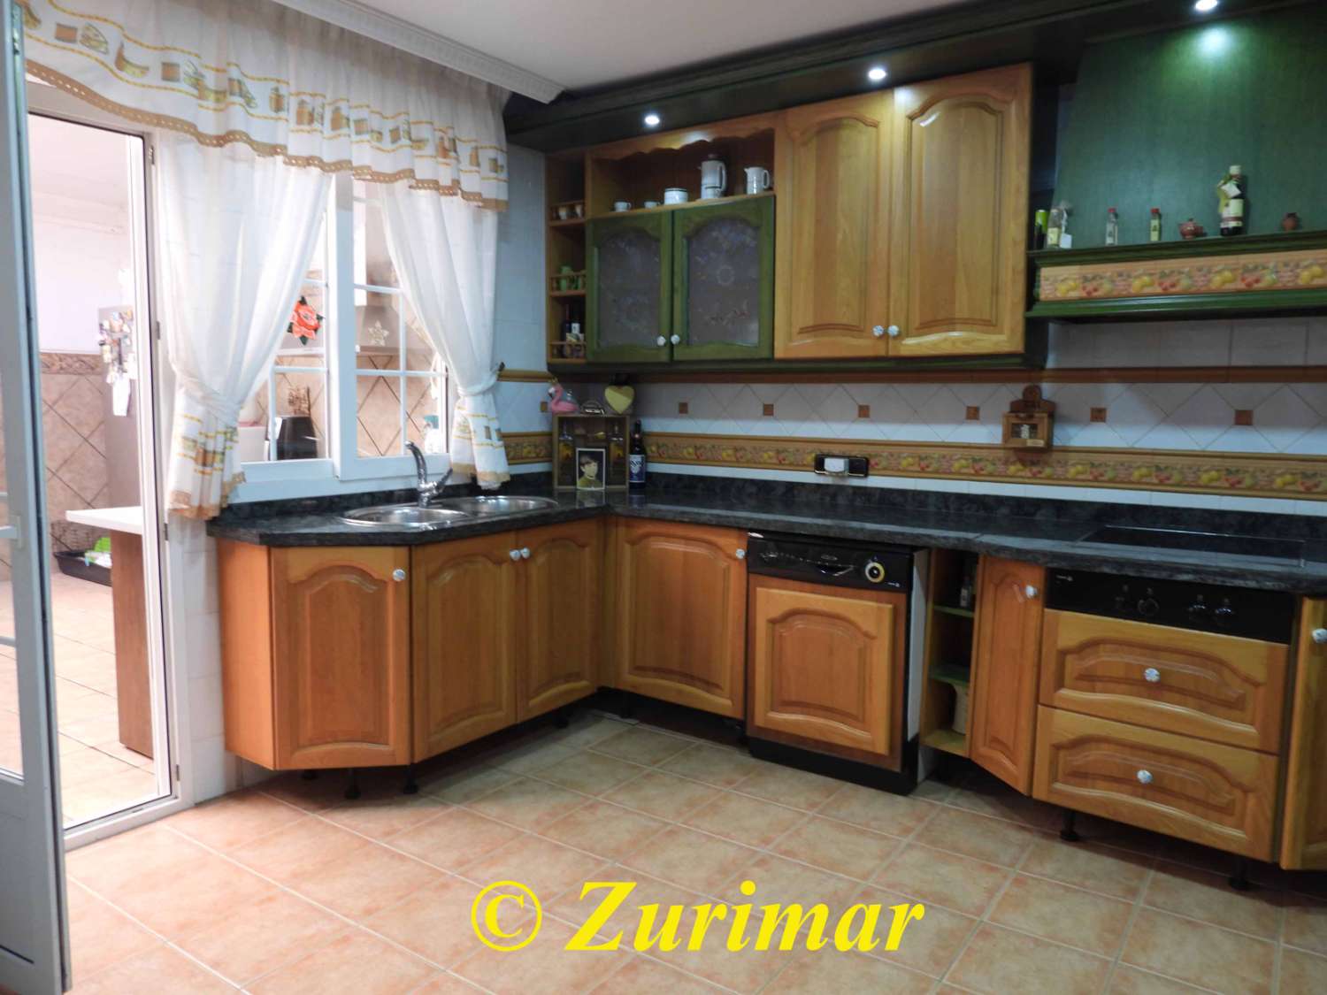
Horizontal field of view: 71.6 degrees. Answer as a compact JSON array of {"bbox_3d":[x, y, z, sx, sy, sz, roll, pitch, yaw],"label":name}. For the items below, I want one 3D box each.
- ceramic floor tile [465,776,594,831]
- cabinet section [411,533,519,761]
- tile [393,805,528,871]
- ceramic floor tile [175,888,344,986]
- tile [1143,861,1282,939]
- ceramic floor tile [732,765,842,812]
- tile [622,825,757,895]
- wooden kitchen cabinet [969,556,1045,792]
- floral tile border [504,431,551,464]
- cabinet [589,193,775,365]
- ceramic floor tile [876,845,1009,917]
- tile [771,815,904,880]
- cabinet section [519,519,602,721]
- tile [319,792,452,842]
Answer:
[{"bbox_3d":[-0.428,0.984,2.951,0.300,0.010,0.300,4,6,35],"label":"ceramic floor tile"},{"bbox_3d":[-0.879,0.468,3.280,0.520,0.710,0.470,4,6,35],"label":"cabinet section"},{"bbox_3d":[-0.614,1.020,2.742,0.307,0.010,0.307,4,6,35],"label":"tile"},{"bbox_3d":[-0.968,1.062,2.226,0.306,0.010,0.306,4,6,35],"label":"ceramic floor tile"},{"bbox_3d":[1.435,1.054,2.409,0.300,0.010,0.300,4,6,35],"label":"tile"},{"bbox_3d":[0.435,0.994,3.156,0.307,0.010,0.307,4,6,35],"label":"ceramic floor tile"},{"bbox_3d":[0.077,1.034,2.632,0.306,0.010,0.306,4,6,35],"label":"tile"},{"bbox_3d":[1.233,0.521,2.892,0.380,0.699,0.300,-1,6,-15],"label":"wooden kitchen cabinet"},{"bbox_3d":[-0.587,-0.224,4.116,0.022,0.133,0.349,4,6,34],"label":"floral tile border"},{"bbox_3d":[0.142,-0.887,3.927,0.927,0.622,0.337,4,6,35],"label":"cabinet"},{"bbox_3d":[0.765,1.050,2.530,0.306,0.010,0.306,4,6,35],"label":"ceramic floor tile"},{"bbox_3d":[0.510,1.034,2.723,0.307,0.010,0.307,4,6,35],"label":"tile"},{"bbox_3d":[-0.620,0.427,3.622,0.573,0.702,0.474,4,6,34],"label":"cabinet section"},{"bbox_3d":[-0.855,0.987,2.874,0.300,0.010,0.300,4,6,35],"label":"tile"}]

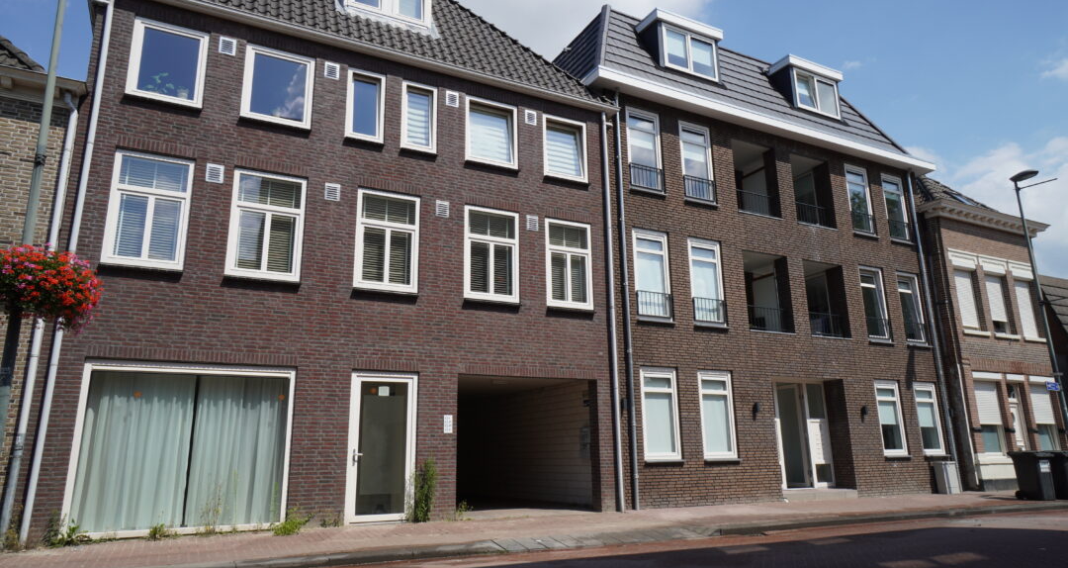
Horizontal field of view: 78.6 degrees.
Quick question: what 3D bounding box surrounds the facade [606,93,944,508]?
[{"bbox_3d":[6.200,0.560,15.759,10.374,8.869,0.600,6,-16,-26],"label":"facade"}]

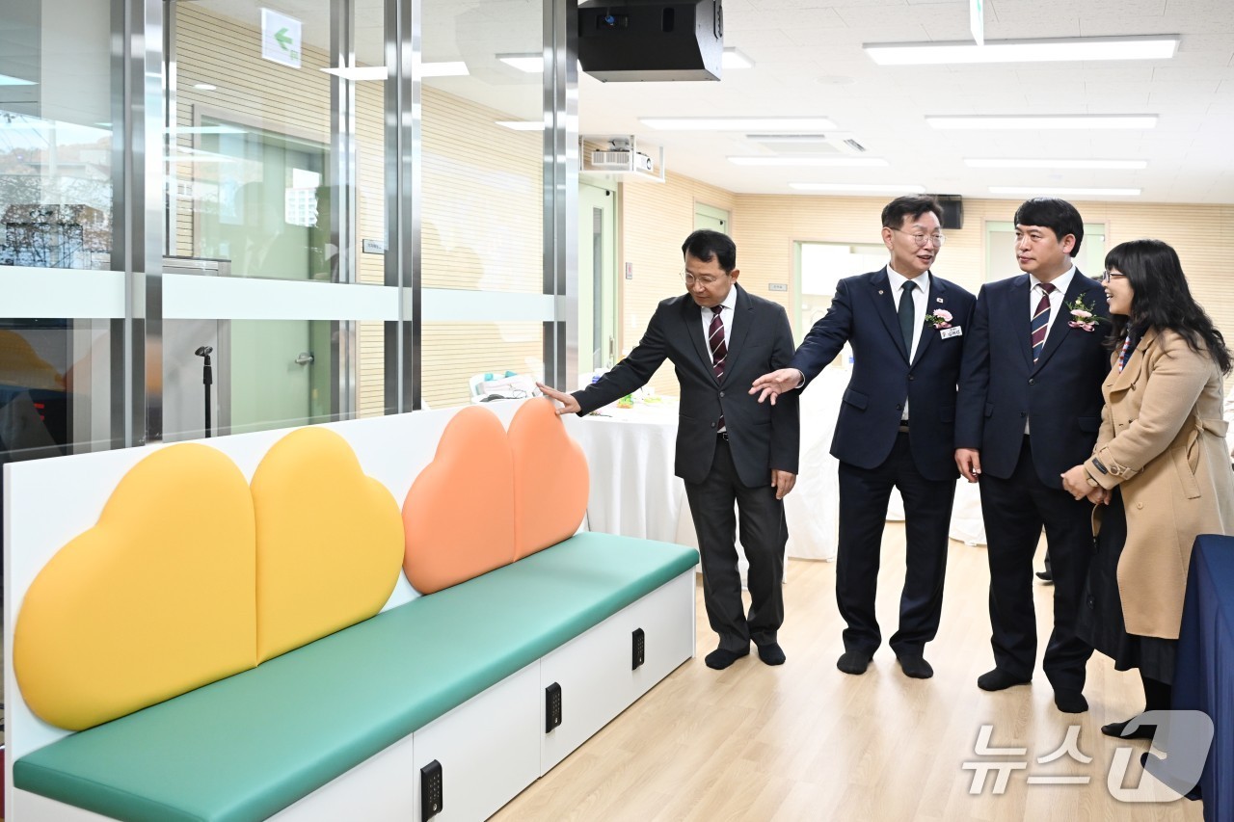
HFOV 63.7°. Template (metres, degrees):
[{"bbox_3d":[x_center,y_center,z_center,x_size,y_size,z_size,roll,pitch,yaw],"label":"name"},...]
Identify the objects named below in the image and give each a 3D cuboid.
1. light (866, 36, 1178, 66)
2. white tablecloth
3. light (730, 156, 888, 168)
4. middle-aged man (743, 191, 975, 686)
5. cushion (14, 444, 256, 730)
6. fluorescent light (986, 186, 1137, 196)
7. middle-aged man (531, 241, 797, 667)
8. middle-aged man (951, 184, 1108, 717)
[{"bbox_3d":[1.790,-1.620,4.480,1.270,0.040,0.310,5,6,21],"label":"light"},{"bbox_3d":[1.200,0.310,6.300,2.400,0.760,2.400,3,5,21],"label":"white tablecloth"},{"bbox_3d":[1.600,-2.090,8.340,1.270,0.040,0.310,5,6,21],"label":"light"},{"bbox_3d":[0.880,0.090,3.560,0.760,1.720,0.480,2,4,13],"label":"middle-aged man"},{"bbox_3d":[-1.035,0.368,2.230,0.100,0.570,0.590,3,5,28],"label":"cushion"},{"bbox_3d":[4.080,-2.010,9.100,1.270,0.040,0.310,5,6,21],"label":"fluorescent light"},{"bbox_3d":[0.195,0.140,3.670,0.860,1.610,0.480,3,5,18],"label":"middle-aged man"},{"bbox_3d":[1.405,0.140,3.370,0.540,1.720,0.380,3,5,29],"label":"middle-aged man"}]

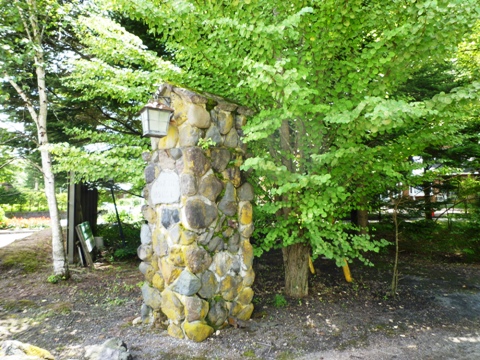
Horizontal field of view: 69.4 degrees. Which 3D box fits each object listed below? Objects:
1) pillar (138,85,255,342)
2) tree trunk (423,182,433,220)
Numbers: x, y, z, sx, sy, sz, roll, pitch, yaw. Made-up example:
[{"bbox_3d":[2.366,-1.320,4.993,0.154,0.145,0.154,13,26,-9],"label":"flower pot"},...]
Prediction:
[{"bbox_3d":[-0.480,0.300,3.930,0.900,2.600,0.850,-1,-2,40],"label":"pillar"},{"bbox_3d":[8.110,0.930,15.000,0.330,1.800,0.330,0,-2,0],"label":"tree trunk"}]

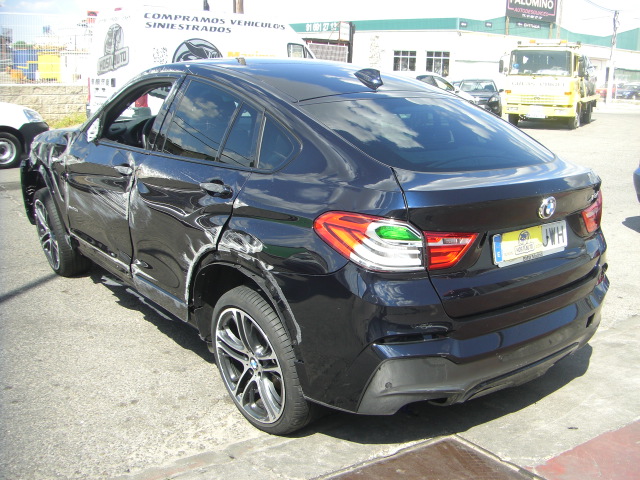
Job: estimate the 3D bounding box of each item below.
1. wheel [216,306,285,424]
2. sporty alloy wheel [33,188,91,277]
[{"bbox_3d":[-0.231,0.551,3.195,0.250,0.580,0.580,-10,18,-38],"label":"wheel"},{"bbox_3d":[-1.942,-0.045,5.269,0.240,0.660,0.660,-10,18,-38],"label":"sporty alloy wheel"}]

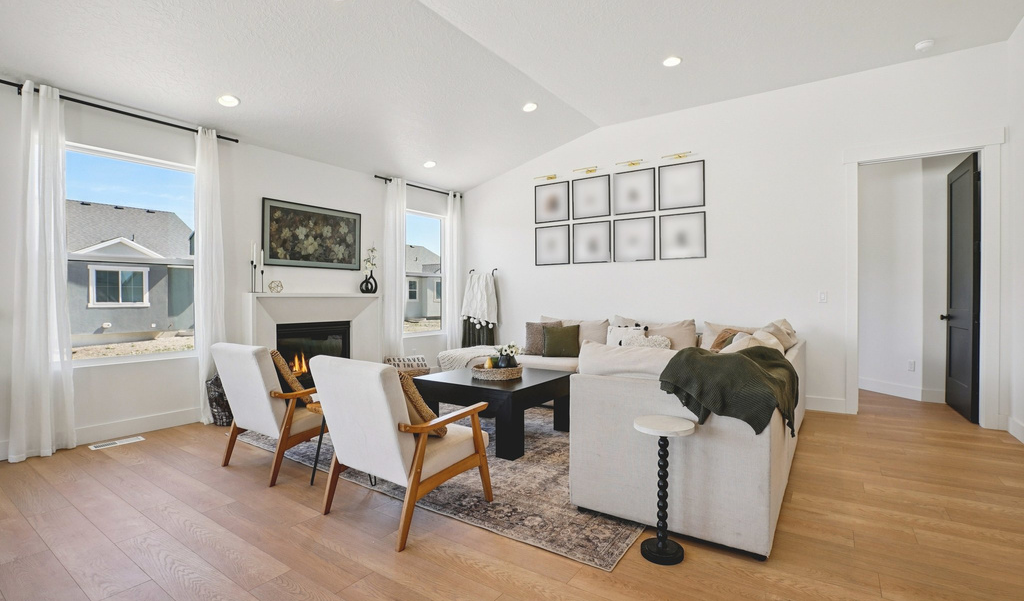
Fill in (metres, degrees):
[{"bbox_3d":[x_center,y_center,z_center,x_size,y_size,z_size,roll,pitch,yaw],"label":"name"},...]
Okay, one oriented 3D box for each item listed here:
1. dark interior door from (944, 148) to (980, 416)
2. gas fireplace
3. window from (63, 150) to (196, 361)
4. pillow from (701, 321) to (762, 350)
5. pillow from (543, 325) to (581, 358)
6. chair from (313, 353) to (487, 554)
[{"bbox_3d":[4.398,-0.122,4.441,0.045,2.430,0.880,0,1,36],"label":"dark interior door"},{"bbox_3d":[-2.199,0.660,5.024,0.200,0.820,0.860,0,1,35],"label":"gas fireplace"},{"bbox_3d":[-3.143,-0.349,3.806,0.100,1.700,0.950,0,1,36],"label":"window"},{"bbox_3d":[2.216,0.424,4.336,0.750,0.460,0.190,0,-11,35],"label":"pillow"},{"bbox_3d":[0.594,0.492,5.460,0.440,0.410,0.140,0,-18,7],"label":"pillow"},{"bbox_3d":[-0.592,0.701,2.445,0.650,0.860,0.750,0,1,36],"label":"chair"}]

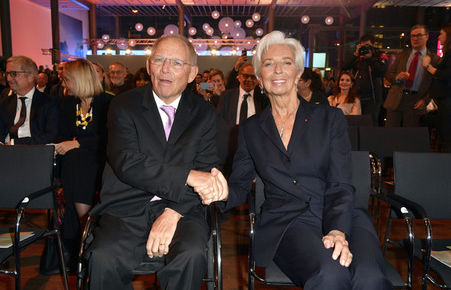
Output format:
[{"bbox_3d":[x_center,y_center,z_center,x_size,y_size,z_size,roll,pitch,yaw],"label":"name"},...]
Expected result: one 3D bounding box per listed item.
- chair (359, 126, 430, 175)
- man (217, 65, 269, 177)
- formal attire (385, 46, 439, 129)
[{"bbox_3d":[1.210,0.342,2.318,0.570,0.860,0.580,0,10,0],"label":"chair"},{"bbox_3d":[0.180,-0.013,2.989,0.550,1.360,0.700,0,10,0],"label":"man"},{"bbox_3d":[1.908,-0.272,3.718,0.600,1.477,0.380,6,11,28],"label":"formal attire"}]

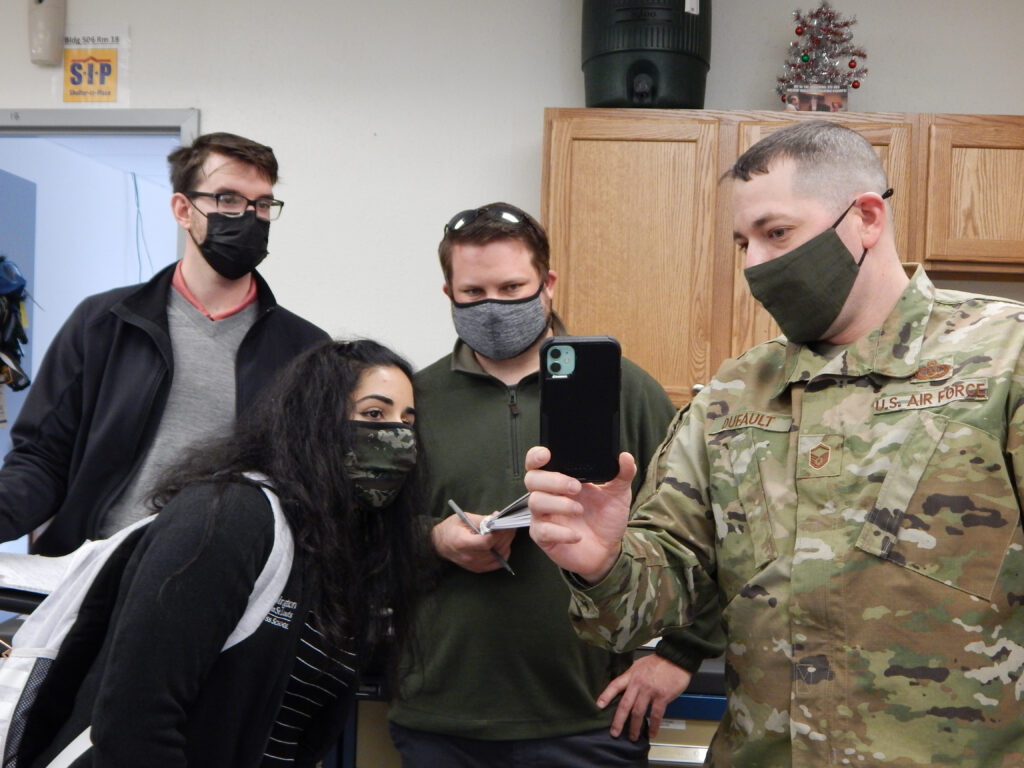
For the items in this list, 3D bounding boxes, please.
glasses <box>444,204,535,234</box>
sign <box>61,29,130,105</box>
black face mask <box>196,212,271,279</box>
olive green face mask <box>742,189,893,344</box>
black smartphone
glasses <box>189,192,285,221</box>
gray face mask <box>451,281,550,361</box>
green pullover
[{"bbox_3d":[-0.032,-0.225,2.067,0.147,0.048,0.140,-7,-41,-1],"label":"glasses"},{"bbox_3d":[-1.154,-0.874,3.500,0.205,0.230,0.008,2,1,5],"label":"sign"},{"bbox_3d":[-0.462,-0.236,2.170,0.132,0.120,0.090,1,9,-44],"label":"black face mask"},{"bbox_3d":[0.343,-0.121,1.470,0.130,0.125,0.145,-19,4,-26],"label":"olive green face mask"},{"bbox_3d":[0.070,0.027,1.305,0.082,0.157,0.012,0,20,0],"label":"black smartphone"},{"bbox_3d":[-0.492,-0.309,2.210,0.142,0.045,0.145,1,7,-44],"label":"glasses"},{"bbox_3d":[-0.020,-0.092,2.010,0.150,0.110,0.095,-5,13,6],"label":"gray face mask"},{"bbox_3d":[0.072,0.242,2.060,0.540,0.645,0.330,2,1,6],"label":"green pullover"}]

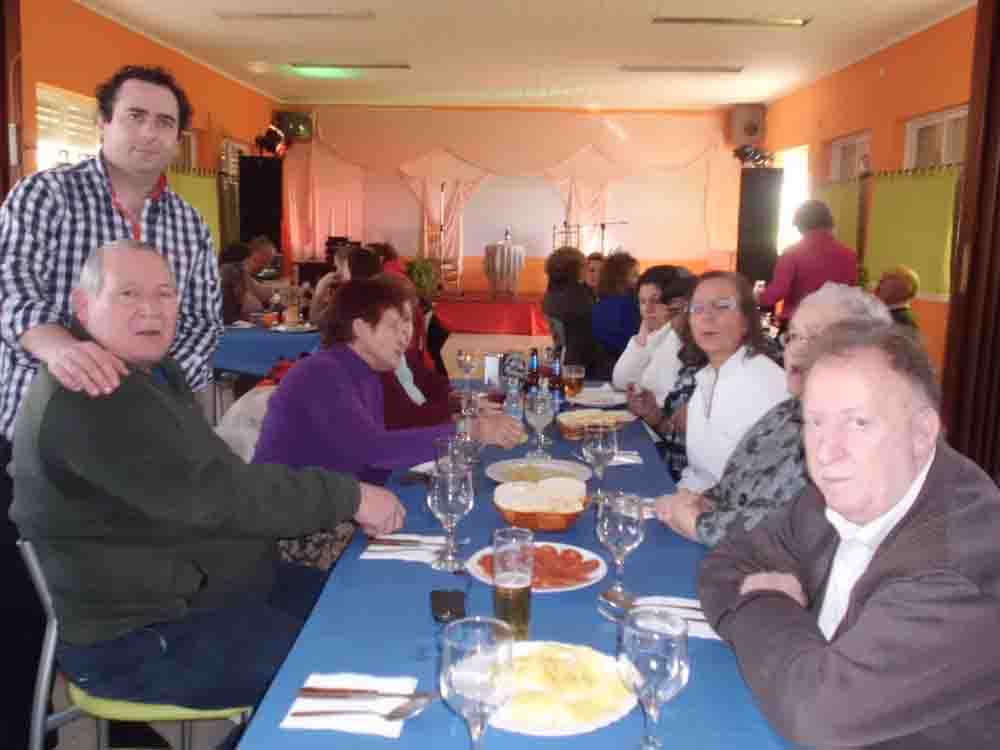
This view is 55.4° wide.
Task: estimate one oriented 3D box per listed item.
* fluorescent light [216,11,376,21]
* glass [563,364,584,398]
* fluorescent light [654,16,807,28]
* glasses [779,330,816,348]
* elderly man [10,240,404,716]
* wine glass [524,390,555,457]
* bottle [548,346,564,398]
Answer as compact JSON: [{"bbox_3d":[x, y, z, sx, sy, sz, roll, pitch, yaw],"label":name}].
[{"bbox_3d":[-1.557,-2.751,7.295,1.220,0.070,0.130,1,9,0],"label":"fluorescent light"},{"bbox_3d":[0.258,0.024,3.370,0.077,0.111,0.077,1,10,0],"label":"glass"},{"bbox_3d":[1.784,-2.720,7.344,1.220,0.070,0.130,1,9,0],"label":"fluorescent light"},{"bbox_3d":[0.630,-0.066,1.880,0.137,0.042,0.137,-4,10,-24],"label":"glasses"},{"bbox_3d":[-0.581,0.386,1.949,0.790,1.300,0.530,2,9,10],"label":"elderly man"},{"bbox_3d":[0.102,0.131,2.542,0.084,0.170,0.084,1,10,0],"label":"wine glass"},{"bbox_3d":[0.191,0.007,3.214,0.058,0.215,0.058,1,10,0],"label":"bottle"}]

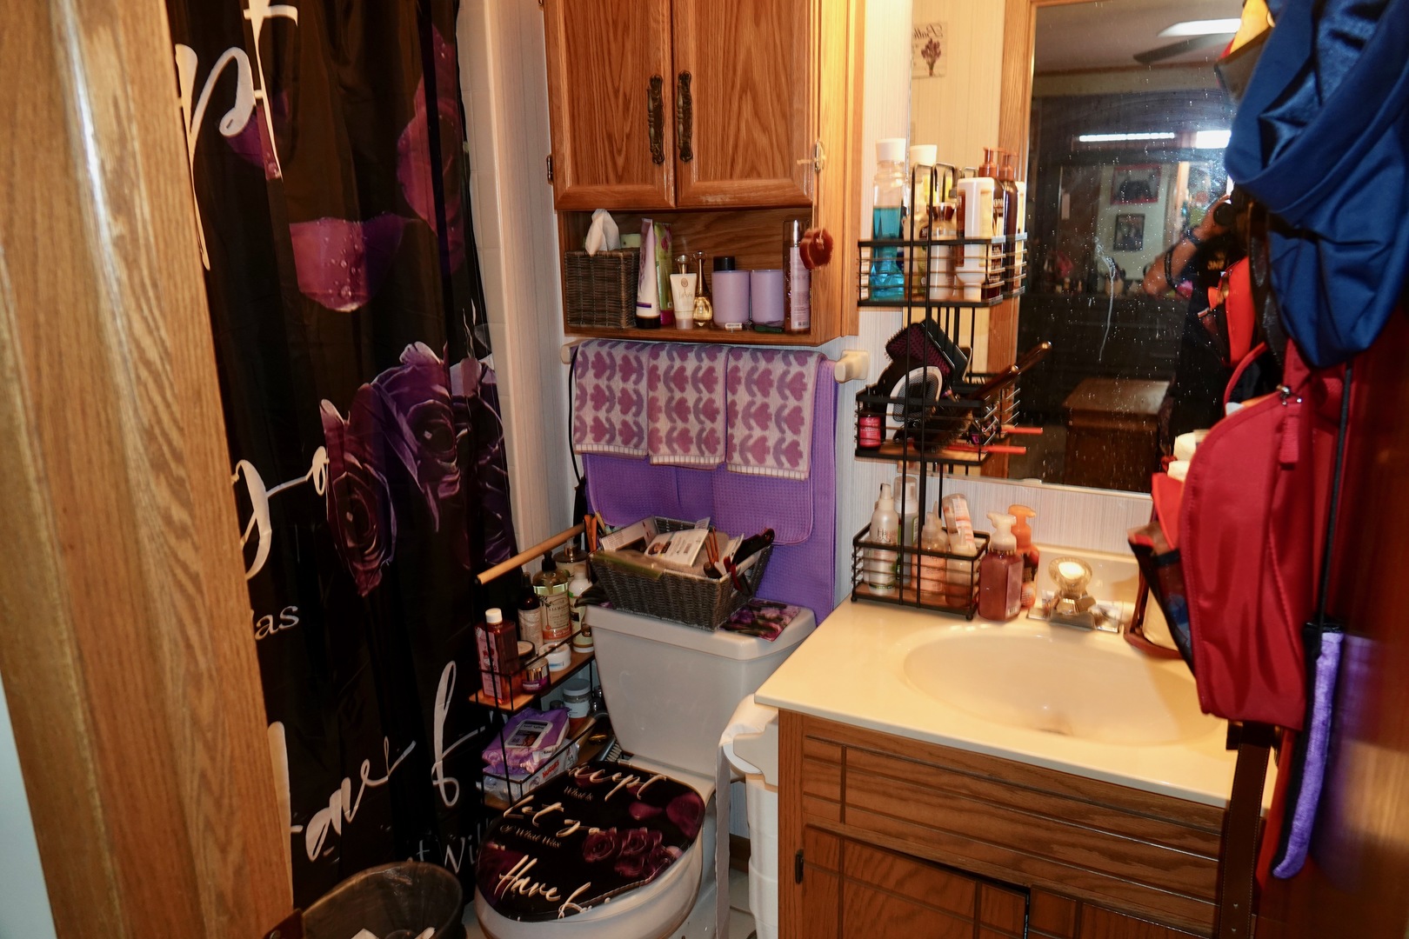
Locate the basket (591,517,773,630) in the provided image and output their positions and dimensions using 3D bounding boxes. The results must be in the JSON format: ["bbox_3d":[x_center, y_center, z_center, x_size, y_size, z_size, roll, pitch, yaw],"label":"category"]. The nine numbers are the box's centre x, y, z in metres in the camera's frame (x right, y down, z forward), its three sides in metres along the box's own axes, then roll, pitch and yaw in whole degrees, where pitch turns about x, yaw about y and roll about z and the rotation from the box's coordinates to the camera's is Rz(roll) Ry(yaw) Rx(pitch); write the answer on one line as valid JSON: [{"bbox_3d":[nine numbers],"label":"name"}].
[{"bbox_3d":[-0.046,0.220,1.889,0.300,0.130,0.220,8,17,31],"label":"basket"}]

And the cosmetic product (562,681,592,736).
[{"bbox_3d":[-0.291,0.546,2.145,0.063,0.112,0.063,-3,14,-9],"label":"cosmetic product"}]

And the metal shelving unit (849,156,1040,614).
[{"bbox_3d":[0.395,-0.131,1.663,0.222,0.768,0.132,6,16,27],"label":"metal shelving unit"}]

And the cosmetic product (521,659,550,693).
[{"bbox_3d":[-0.345,0.417,1.899,0.058,0.050,0.058,-1,14,1],"label":"cosmetic product"}]

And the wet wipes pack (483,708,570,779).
[{"bbox_3d":[-0.367,0.573,1.986,0.115,0.050,0.205,2,14,12],"label":"wet wipes pack"}]

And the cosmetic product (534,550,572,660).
[{"bbox_3d":[-0.323,0.288,2.040,0.073,0.230,0.073,-8,15,-25],"label":"cosmetic product"}]

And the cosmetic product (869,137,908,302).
[{"bbox_3d":[0.316,-0.428,1.617,0.058,0.270,0.078,6,16,27],"label":"cosmetic product"}]

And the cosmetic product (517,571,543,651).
[{"bbox_3d":[-0.365,0.311,2.001,0.054,0.206,0.054,-4,14,-11],"label":"cosmetic product"}]

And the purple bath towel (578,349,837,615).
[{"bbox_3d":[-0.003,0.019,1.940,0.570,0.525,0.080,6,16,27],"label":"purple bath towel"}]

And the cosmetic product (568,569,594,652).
[{"bbox_3d":[-0.271,0.303,2.060,0.055,0.190,0.055,-6,15,-20],"label":"cosmetic product"}]

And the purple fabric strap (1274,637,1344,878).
[{"bbox_3d":[0.419,0.196,0.655,0.025,0.185,0.055,6,16,27],"label":"purple fabric strap"}]

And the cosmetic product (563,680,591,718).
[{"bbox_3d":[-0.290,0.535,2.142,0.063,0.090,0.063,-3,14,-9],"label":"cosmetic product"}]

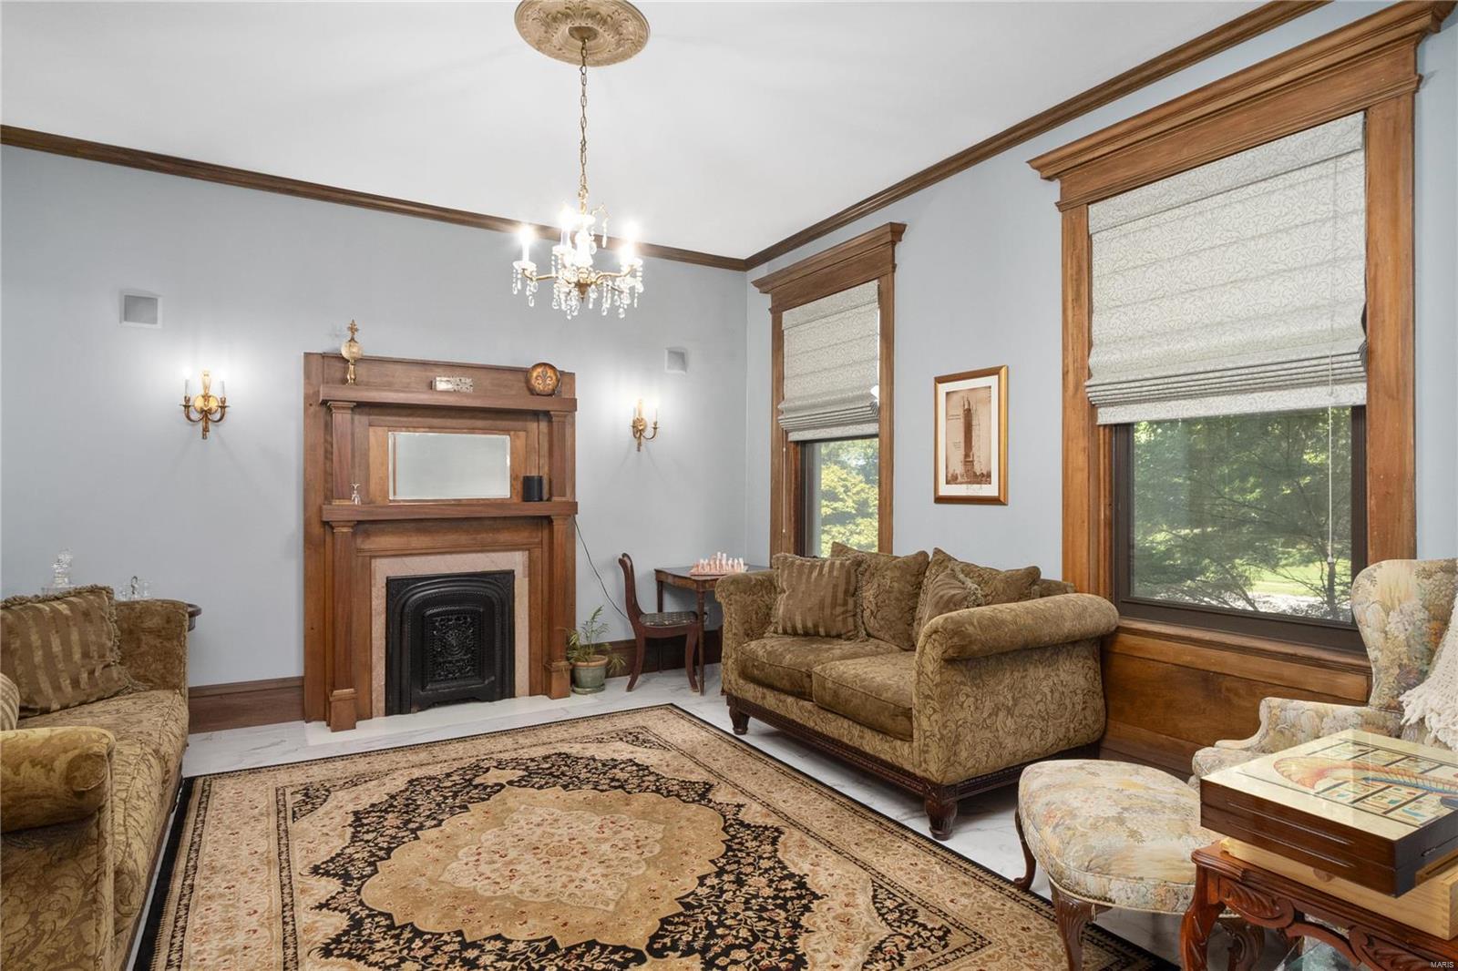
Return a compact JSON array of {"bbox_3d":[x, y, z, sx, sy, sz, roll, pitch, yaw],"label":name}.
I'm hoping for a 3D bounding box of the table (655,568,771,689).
[{"bbox_3d":[-0.029,0.969,5.129,0.812,0.723,0.792,0,0,-32],"label":"table"}]

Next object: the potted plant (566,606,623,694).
[{"bbox_3d":[-0.885,1.062,4.810,0.370,0.541,0.356,0,0,0],"label":"potted plant"}]

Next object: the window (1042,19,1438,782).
[{"bbox_3d":[1.916,-0.137,2.908,0.257,2.785,1.463,0,0,-32],"label":"window"}]

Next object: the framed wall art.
[{"bbox_3d":[1.267,-0.249,3.874,0.042,0.701,0.475,0,0,-32],"label":"framed wall art"}]

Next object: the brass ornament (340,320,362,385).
[{"bbox_3d":[-2.131,-0.751,4.117,0.124,0.370,0.124,0,0,-32],"label":"brass ornament"}]

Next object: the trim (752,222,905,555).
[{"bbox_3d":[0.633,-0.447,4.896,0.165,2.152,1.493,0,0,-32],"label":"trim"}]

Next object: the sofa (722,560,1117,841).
[{"bbox_3d":[0.799,0.874,3.593,1.016,0.904,1.742,0,0,-32],"label":"sofa"}]

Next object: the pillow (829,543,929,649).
[{"bbox_3d":[0.762,0.561,3.866,0.210,0.520,0.570,21,-13,-36],"label":"pillow"}]

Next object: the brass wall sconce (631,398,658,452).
[{"bbox_3d":[-0.613,-0.436,5.197,0.185,0.356,0.125,0,0,-32],"label":"brass wall sconce"}]

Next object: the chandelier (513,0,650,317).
[{"bbox_3d":[-0.551,-1.184,2.761,0.507,1.129,0.507,0,0,-32],"label":"chandelier"}]

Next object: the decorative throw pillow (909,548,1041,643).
[{"bbox_3d":[1.131,0.565,3.319,0.210,0.520,0.570,20,-10,-30],"label":"decorative throw pillow"}]

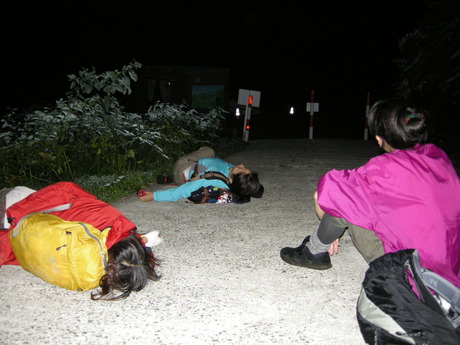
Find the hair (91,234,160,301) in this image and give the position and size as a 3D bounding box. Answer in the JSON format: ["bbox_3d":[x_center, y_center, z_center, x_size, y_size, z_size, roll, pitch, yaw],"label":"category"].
[{"bbox_3d":[-0.450,0.404,2.080,0.250,0.210,0.240,6,6,-41],"label":"hair"}]

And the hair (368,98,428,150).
[{"bbox_3d":[0.722,-0.201,2.050,0.250,0.225,0.190,4,9,44],"label":"hair"}]

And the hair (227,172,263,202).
[{"bbox_3d":[0.132,0.112,3.700,0.240,0.220,0.190,20,17,24],"label":"hair"}]

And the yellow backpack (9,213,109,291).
[{"bbox_3d":[-0.762,0.350,2.150,0.450,0.310,0.220,9,-20,32],"label":"yellow backpack"}]

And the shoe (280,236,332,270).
[{"bbox_3d":[0.381,0.406,2.380,0.260,0.130,0.100,5,11,15],"label":"shoe"}]

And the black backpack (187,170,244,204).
[{"bbox_3d":[-0.122,0.110,3.760,0.460,0.210,0.310,7,11,23],"label":"black backpack"}]

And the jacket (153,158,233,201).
[{"bbox_3d":[-0.266,0.056,3.800,0.520,0.290,0.720,7,11,25],"label":"jacket"}]

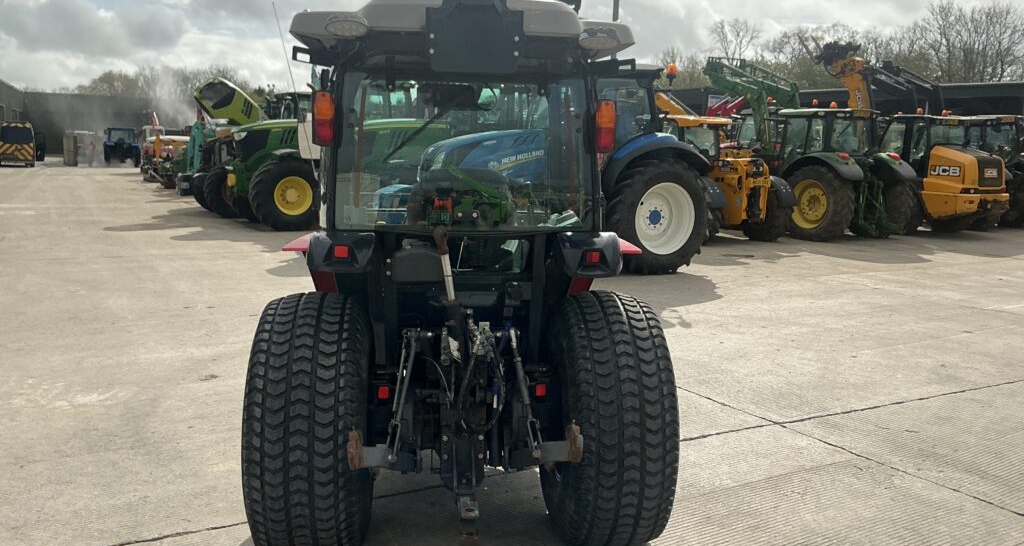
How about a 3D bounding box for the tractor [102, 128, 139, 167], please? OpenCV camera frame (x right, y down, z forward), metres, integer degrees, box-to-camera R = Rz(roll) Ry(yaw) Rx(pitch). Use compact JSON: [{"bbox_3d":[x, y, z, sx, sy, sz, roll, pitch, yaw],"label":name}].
[{"bbox_3d":[-28.090,-8.987,59.393,2.350,2.800,4.500,-3,9,-29],"label":"tractor"}]

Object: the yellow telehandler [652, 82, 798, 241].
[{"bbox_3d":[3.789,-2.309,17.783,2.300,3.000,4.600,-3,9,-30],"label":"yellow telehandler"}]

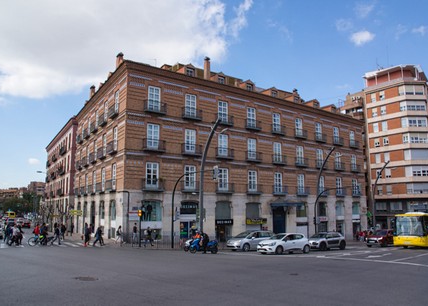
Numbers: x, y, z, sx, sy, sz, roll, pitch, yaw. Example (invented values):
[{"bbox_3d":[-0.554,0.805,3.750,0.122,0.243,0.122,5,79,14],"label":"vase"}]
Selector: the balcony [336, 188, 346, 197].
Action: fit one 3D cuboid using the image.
[{"bbox_3d":[19.774,6.252,53.853,2.155,1.248,0.598,6,-11,-36],"label":"balcony"}]

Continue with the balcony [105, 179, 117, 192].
[{"bbox_3d":[-11.075,3.647,37.111,0.598,1.248,1.950,5,-10,-30],"label":"balcony"}]

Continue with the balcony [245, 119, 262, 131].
[{"bbox_3d":[4.802,-3.240,41.497,2.226,1.144,0.546,6,-11,-35],"label":"balcony"}]

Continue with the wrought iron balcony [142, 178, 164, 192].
[{"bbox_3d":[-5.745,3.130,32.849,2.226,1.155,0.546,6,-11,-35],"label":"wrought iron balcony"}]

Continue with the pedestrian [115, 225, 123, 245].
[{"bbox_3d":[-7.961,6.921,29.101,0.650,1.660,0.500,3,-9,-18],"label":"pedestrian"}]

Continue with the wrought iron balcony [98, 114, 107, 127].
[{"bbox_3d":[-12.565,-3.698,39.079,0.536,1.190,2.243,6,-11,-31],"label":"wrought iron balcony"}]

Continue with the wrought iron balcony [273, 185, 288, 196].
[{"bbox_3d":[8.827,5.031,45.958,2.155,1.248,0.598,6,-11,-36],"label":"wrought iron balcony"}]

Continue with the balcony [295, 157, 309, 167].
[{"bbox_3d":[11.626,1.318,45.789,2.200,1.150,0.500,6,-11,-36],"label":"balcony"}]

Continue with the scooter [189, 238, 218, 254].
[{"bbox_3d":[-0.651,5.907,22.031,1.870,1.060,0.700,1,-9,-6],"label":"scooter"}]

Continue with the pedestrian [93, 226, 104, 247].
[{"bbox_3d":[-9.320,6.721,28.012,0.720,1.640,0.480,2,-9,-12],"label":"pedestrian"}]

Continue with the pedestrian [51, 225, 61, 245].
[{"bbox_3d":[-12.354,6.337,26.900,0.700,1.680,0.500,3,-9,-17],"label":"pedestrian"}]

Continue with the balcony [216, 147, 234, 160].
[{"bbox_3d":[1.270,0.169,38.839,2.243,1.190,0.536,7,-12,-35],"label":"balcony"}]

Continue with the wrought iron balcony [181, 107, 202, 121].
[{"bbox_3d":[-2.467,-4.322,39.032,2.155,1.248,0.598,6,-11,-36],"label":"wrought iron balcony"}]

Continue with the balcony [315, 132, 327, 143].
[{"bbox_3d":[15.287,-2.168,49.506,2.243,1.190,0.536,7,-12,-35],"label":"balcony"}]

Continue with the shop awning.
[{"bbox_3d":[9.442,6.785,44.833,3.300,0.650,2.700,6,-11,-36],"label":"shop awning"}]

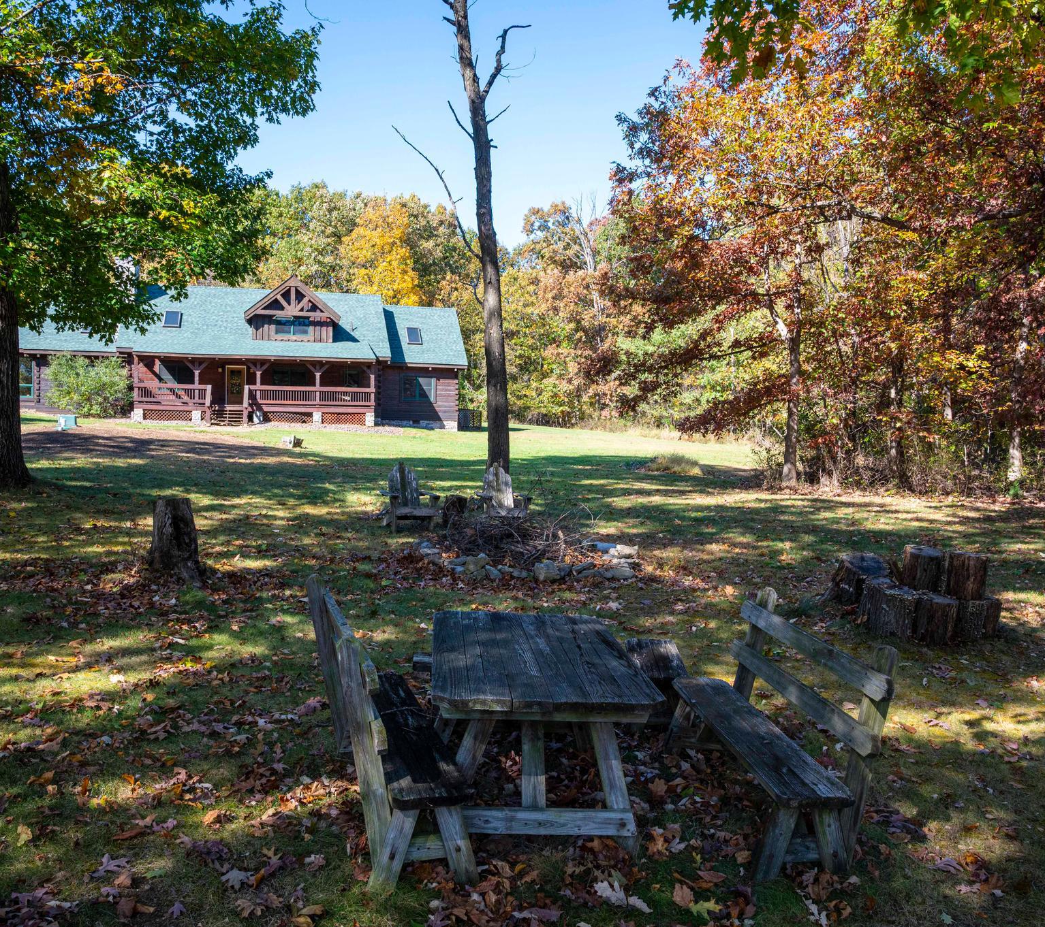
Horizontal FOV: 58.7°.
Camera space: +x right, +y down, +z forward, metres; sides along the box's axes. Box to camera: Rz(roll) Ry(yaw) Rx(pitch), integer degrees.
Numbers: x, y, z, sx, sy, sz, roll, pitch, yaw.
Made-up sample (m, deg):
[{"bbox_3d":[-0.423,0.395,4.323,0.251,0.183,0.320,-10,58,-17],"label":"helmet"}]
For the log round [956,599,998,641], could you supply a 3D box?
[{"bbox_3d":[3.790,1.305,7.750,0.385,0.315,0.385,1,1,0],"label":"log round"}]

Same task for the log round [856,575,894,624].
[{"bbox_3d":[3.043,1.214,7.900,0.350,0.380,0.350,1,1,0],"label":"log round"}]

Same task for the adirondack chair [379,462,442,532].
[{"bbox_3d":[-1.575,0.507,13.100,0.750,0.950,0.900,1,1,-20],"label":"adirondack chair"}]

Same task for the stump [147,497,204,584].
[{"bbox_3d":[-3.540,0.745,9.500,0.580,0.790,0.550,0,1,-20],"label":"stump"}]

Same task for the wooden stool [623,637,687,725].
[{"bbox_3d":[0.807,1.365,5.655,0.330,0.385,1.000,2,1,4],"label":"wooden stool"}]

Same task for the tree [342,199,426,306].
[{"bbox_3d":[-10.300,-10.600,69.000,6.500,17.000,6.500,0,1,0],"label":"tree"}]

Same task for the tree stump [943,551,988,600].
[{"bbox_3d":[3.727,0.957,7.800,0.360,0.355,0.360,1,1,0],"label":"tree stump"}]

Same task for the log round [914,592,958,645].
[{"bbox_3d":[3.630,1.365,8.150,0.380,0.380,0.380,0,1,24],"label":"log round"}]

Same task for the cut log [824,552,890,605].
[{"bbox_3d":[3.487,1.245,9.700,0.700,0.500,0.650,0,1,20],"label":"cut log"}]

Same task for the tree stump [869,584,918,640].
[{"bbox_3d":[3.320,1.345,8.350,0.420,0.390,0.420,0,1,22],"label":"tree stump"}]

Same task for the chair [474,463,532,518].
[{"bbox_3d":[-0.320,0.490,13.550,0.770,0.980,0.920,0,1,-16],"label":"chair"}]

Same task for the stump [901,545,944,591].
[{"bbox_3d":[3.383,0.921,7.850,0.345,0.360,0.345,1,1,0],"label":"stump"}]

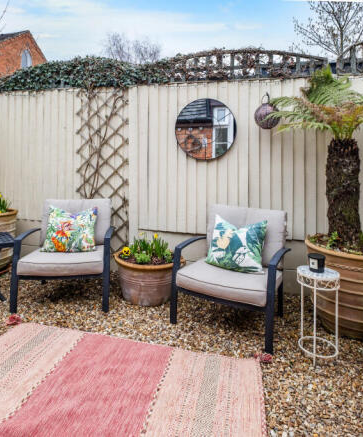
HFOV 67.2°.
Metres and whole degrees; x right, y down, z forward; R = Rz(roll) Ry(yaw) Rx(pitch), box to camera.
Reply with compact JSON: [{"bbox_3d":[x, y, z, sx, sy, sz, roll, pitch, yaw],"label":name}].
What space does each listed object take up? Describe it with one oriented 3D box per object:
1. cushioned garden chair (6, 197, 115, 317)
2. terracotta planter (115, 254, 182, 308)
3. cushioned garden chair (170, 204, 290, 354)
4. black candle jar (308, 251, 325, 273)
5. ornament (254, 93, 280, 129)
[{"bbox_3d":[-0.940,0.263,2.370,0.700,0.800,0.700,0,7,-3],"label":"cushioned garden chair"},{"bbox_3d":[-0.270,0.500,2.328,0.570,0.340,0.570,0,7,0],"label":"terracotta planter"},{"bbox_3d":[0.410,0.319,1.954,0.680,0.790,0.680,4,8,28],"label":"cushioned garden chair"},{"bbox_3d":[0.722,0.235,1.460,0.080,0.088,0.080,-7,10,-43],"label":"black candle jar"},{"bbox_3d":[0.670,-0.831,2.135,0.190,0.250,0.190,0,7,0],"label":"ornament"}]

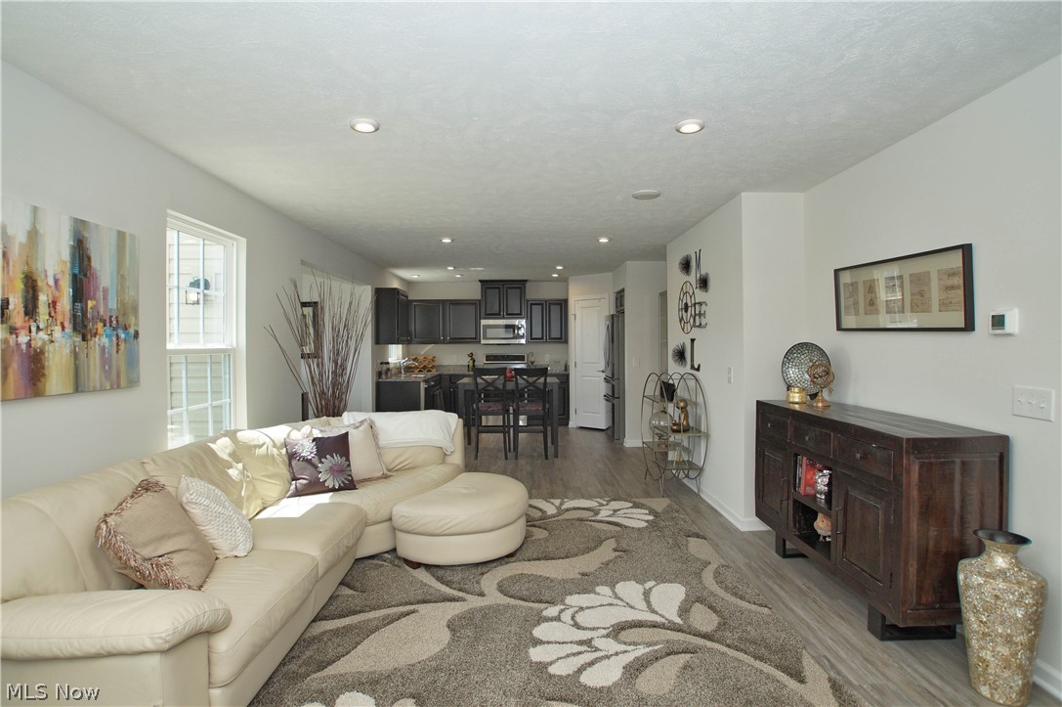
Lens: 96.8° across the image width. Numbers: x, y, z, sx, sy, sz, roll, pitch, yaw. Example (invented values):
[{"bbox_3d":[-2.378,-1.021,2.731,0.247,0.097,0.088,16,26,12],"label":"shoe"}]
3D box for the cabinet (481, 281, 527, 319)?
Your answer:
[{"bbox_3d":[-0.468,-0.894,8.035,0.775,0.650,0.350,0,1,-1],"label":"cabinet"}]

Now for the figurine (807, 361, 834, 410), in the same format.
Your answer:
[{"bbox_3d":[1.810,0.185,2.925,0.160,0.287,0.130,0,1,28],"label":"figurine"}]

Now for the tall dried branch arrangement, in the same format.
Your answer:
[{"bbox_3d":[-1.753,0.330,4.110,0.850,1.950,0.850,0,1,-1],"label":"tall dried branch arrangement"}]

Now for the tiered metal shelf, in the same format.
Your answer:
[{"bbox_3d":[1.355,0.725,4.541,0.360,1.100,0.960,0,1,-1],"label":"tiered metal shelf"}]

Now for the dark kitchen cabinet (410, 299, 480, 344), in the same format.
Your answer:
[{"bbox_3d":[-1.453,-0.520,8.045,1.200,0.762,0.320,0,1,-1],"label":"dark kitchen cabinet"}]

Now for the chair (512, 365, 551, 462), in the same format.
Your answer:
[{"bbox_3d":[0.001,0.720,5.809,0.435,1.085,0.530,0,1,-1],"label":"chair"}]

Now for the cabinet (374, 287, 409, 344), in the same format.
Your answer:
[{"bbox_3d":[-1.951,-0.506,6.665,0.305,0.760,0.600,0,1,-1],"label":"cabinet"}]

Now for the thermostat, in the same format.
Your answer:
[{"bbox_3d":[1.986,-0.131,1.989,0.032,0.103,0.105,0,1,-1],"label":"thermostat"}]

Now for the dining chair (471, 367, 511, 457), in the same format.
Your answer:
[{"bbox_3d":[-0.464,0.706,5.731,0.435,1.075,0.480,0,1,-1],"label":"dining chair"}]

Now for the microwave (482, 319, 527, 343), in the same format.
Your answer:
[{"bbox_3d":[-0.461,-0.355,8.025,0.760,0.418,0.390,0,1,-1],"label":"microwave"}]

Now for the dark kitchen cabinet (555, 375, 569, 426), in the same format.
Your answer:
[{"bbox_3d":[0.283,0.750,7.983,0.630,0.876,0.600,0,1,-1],"label":"dark kitchen cabinet"}]

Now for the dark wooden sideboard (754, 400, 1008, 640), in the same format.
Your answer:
[{"bbox_3d":[1.762,0.815,2.595,0.450,0.963,1.265,0,1,-1],"label":"dark wooden sideboard"}]

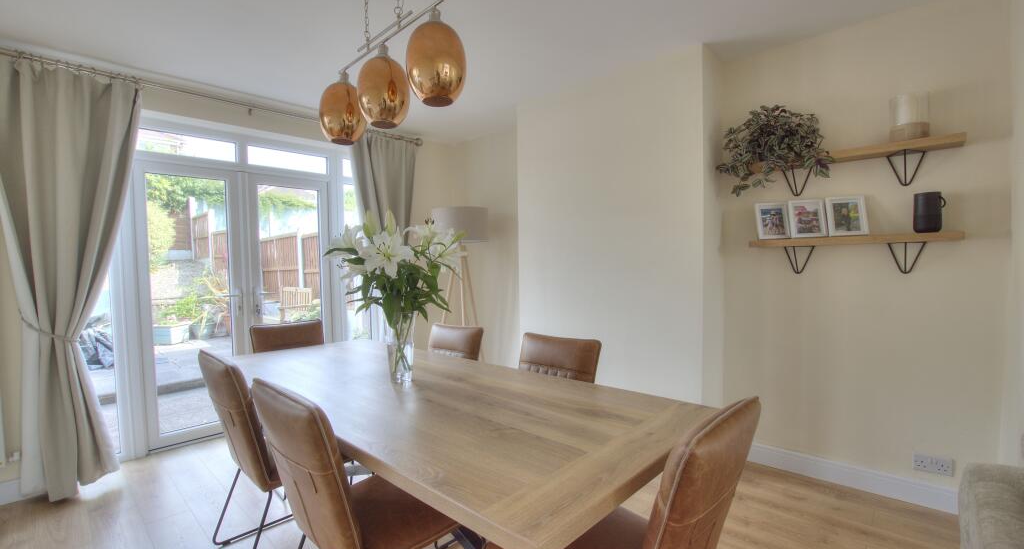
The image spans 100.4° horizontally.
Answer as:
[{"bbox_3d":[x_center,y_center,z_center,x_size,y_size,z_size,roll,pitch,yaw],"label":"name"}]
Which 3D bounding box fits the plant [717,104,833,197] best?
[{"bbox_3d":[1.506,-0.677,2.420,0.450,0.390,0.300,1,3,42],"label":"plant"}]

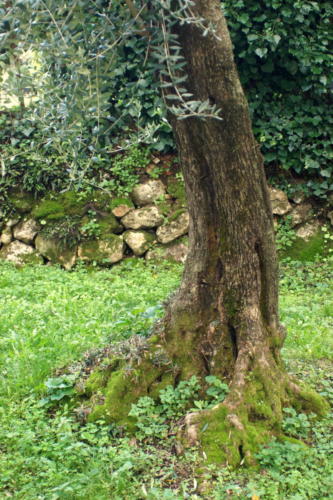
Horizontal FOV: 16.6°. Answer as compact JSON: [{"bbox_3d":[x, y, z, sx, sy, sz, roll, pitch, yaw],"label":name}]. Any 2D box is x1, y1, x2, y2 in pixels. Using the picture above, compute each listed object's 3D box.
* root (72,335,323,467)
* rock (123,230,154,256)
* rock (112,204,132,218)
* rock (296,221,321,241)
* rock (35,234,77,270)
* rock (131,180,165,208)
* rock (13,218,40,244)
[{"bbox_3d":[0.168,0.656,5.320,1.170,0.460,0.920,0,7,0],"label":"root"},{"bbox_3d":[-0.258,-0.060,10.500,0.286,0.228,0.240,0,7,0],"label":"rock"},{"bbox_3d":[-0.410,-0.358,10.600,0.181,0.124,0.160,0,7,0],"label":"rock"},{"bbox_3d":[1.322,-0.182,10.600,0.217,0.177,0.200,0,7,0],"label":"rock"},{"bbox_3d":[-1.014,0.023,10.400,0.372,0.312,0.310,0,7,0],"label":"rock"},{"bbox_3d":[-0.169,-0.531,10.700,0.328,0.232,0.270,0,7,0],"label":"rock"},{"bbox_3d":[-1.291,-0.171,10.500,0.251,0.228,0.230,0,7,0],"label":"rock"}]

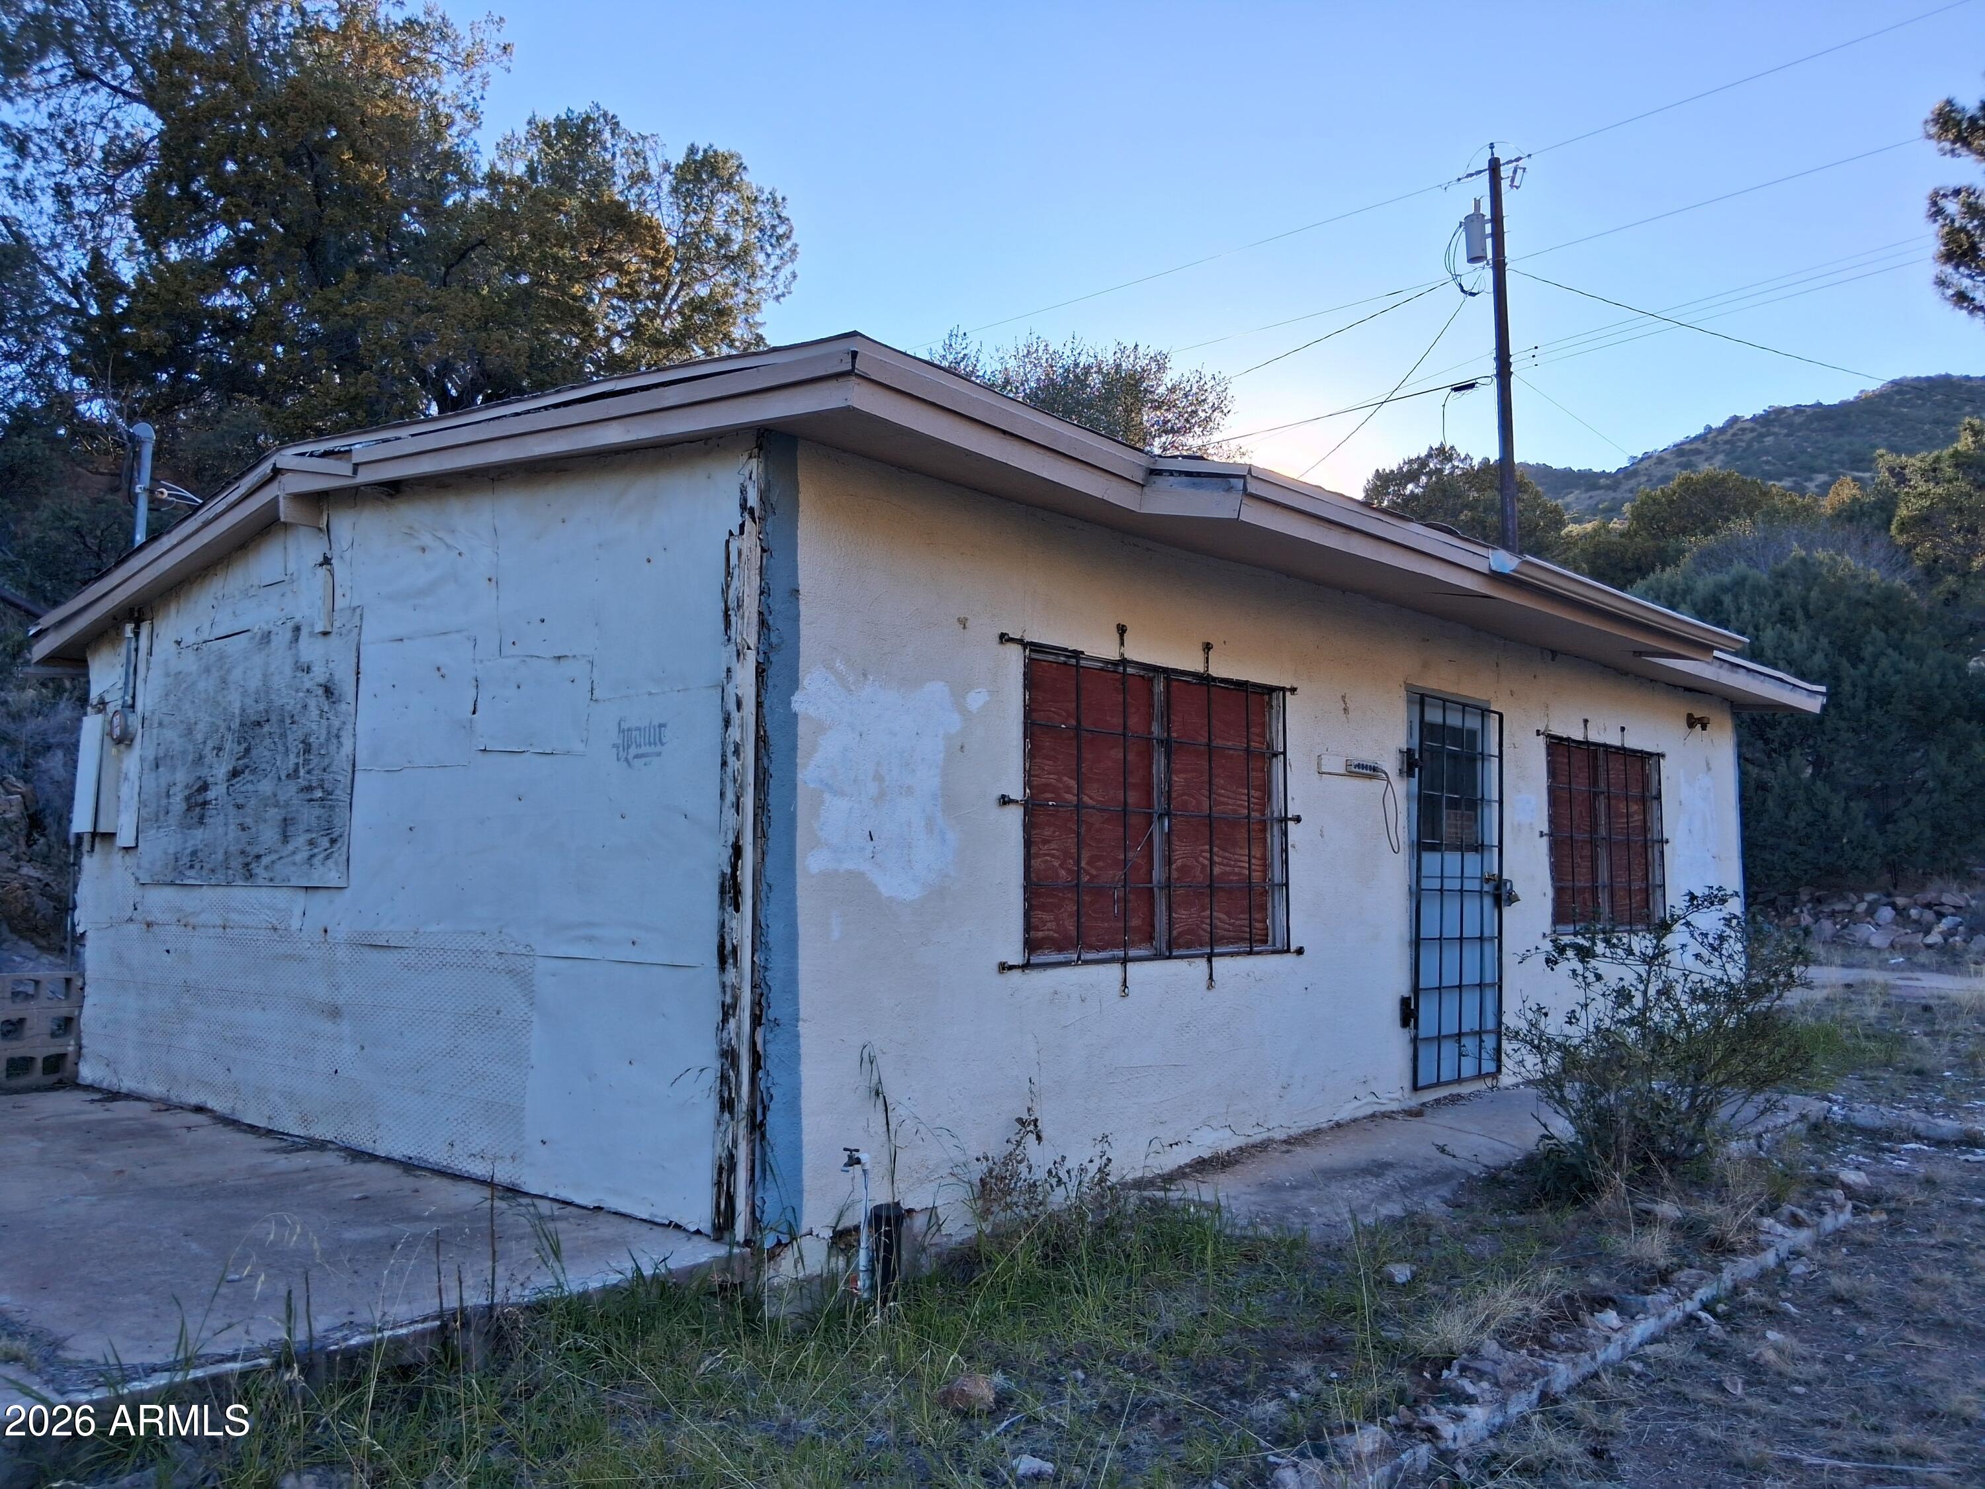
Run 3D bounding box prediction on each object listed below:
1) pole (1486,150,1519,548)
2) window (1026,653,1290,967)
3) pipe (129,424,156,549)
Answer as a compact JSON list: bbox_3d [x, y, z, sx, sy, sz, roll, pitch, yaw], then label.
[{"bbox_3d":[7.011,-2.973,20.210,0.260,10.400,0.260,-5,-7,43],"label":"pole"},{"bbox_3d":[0.752,0.292,6.300,0.100,1.200,1.800,-4,-7,43],"label":"window"},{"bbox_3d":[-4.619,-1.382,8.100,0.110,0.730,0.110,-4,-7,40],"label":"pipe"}]

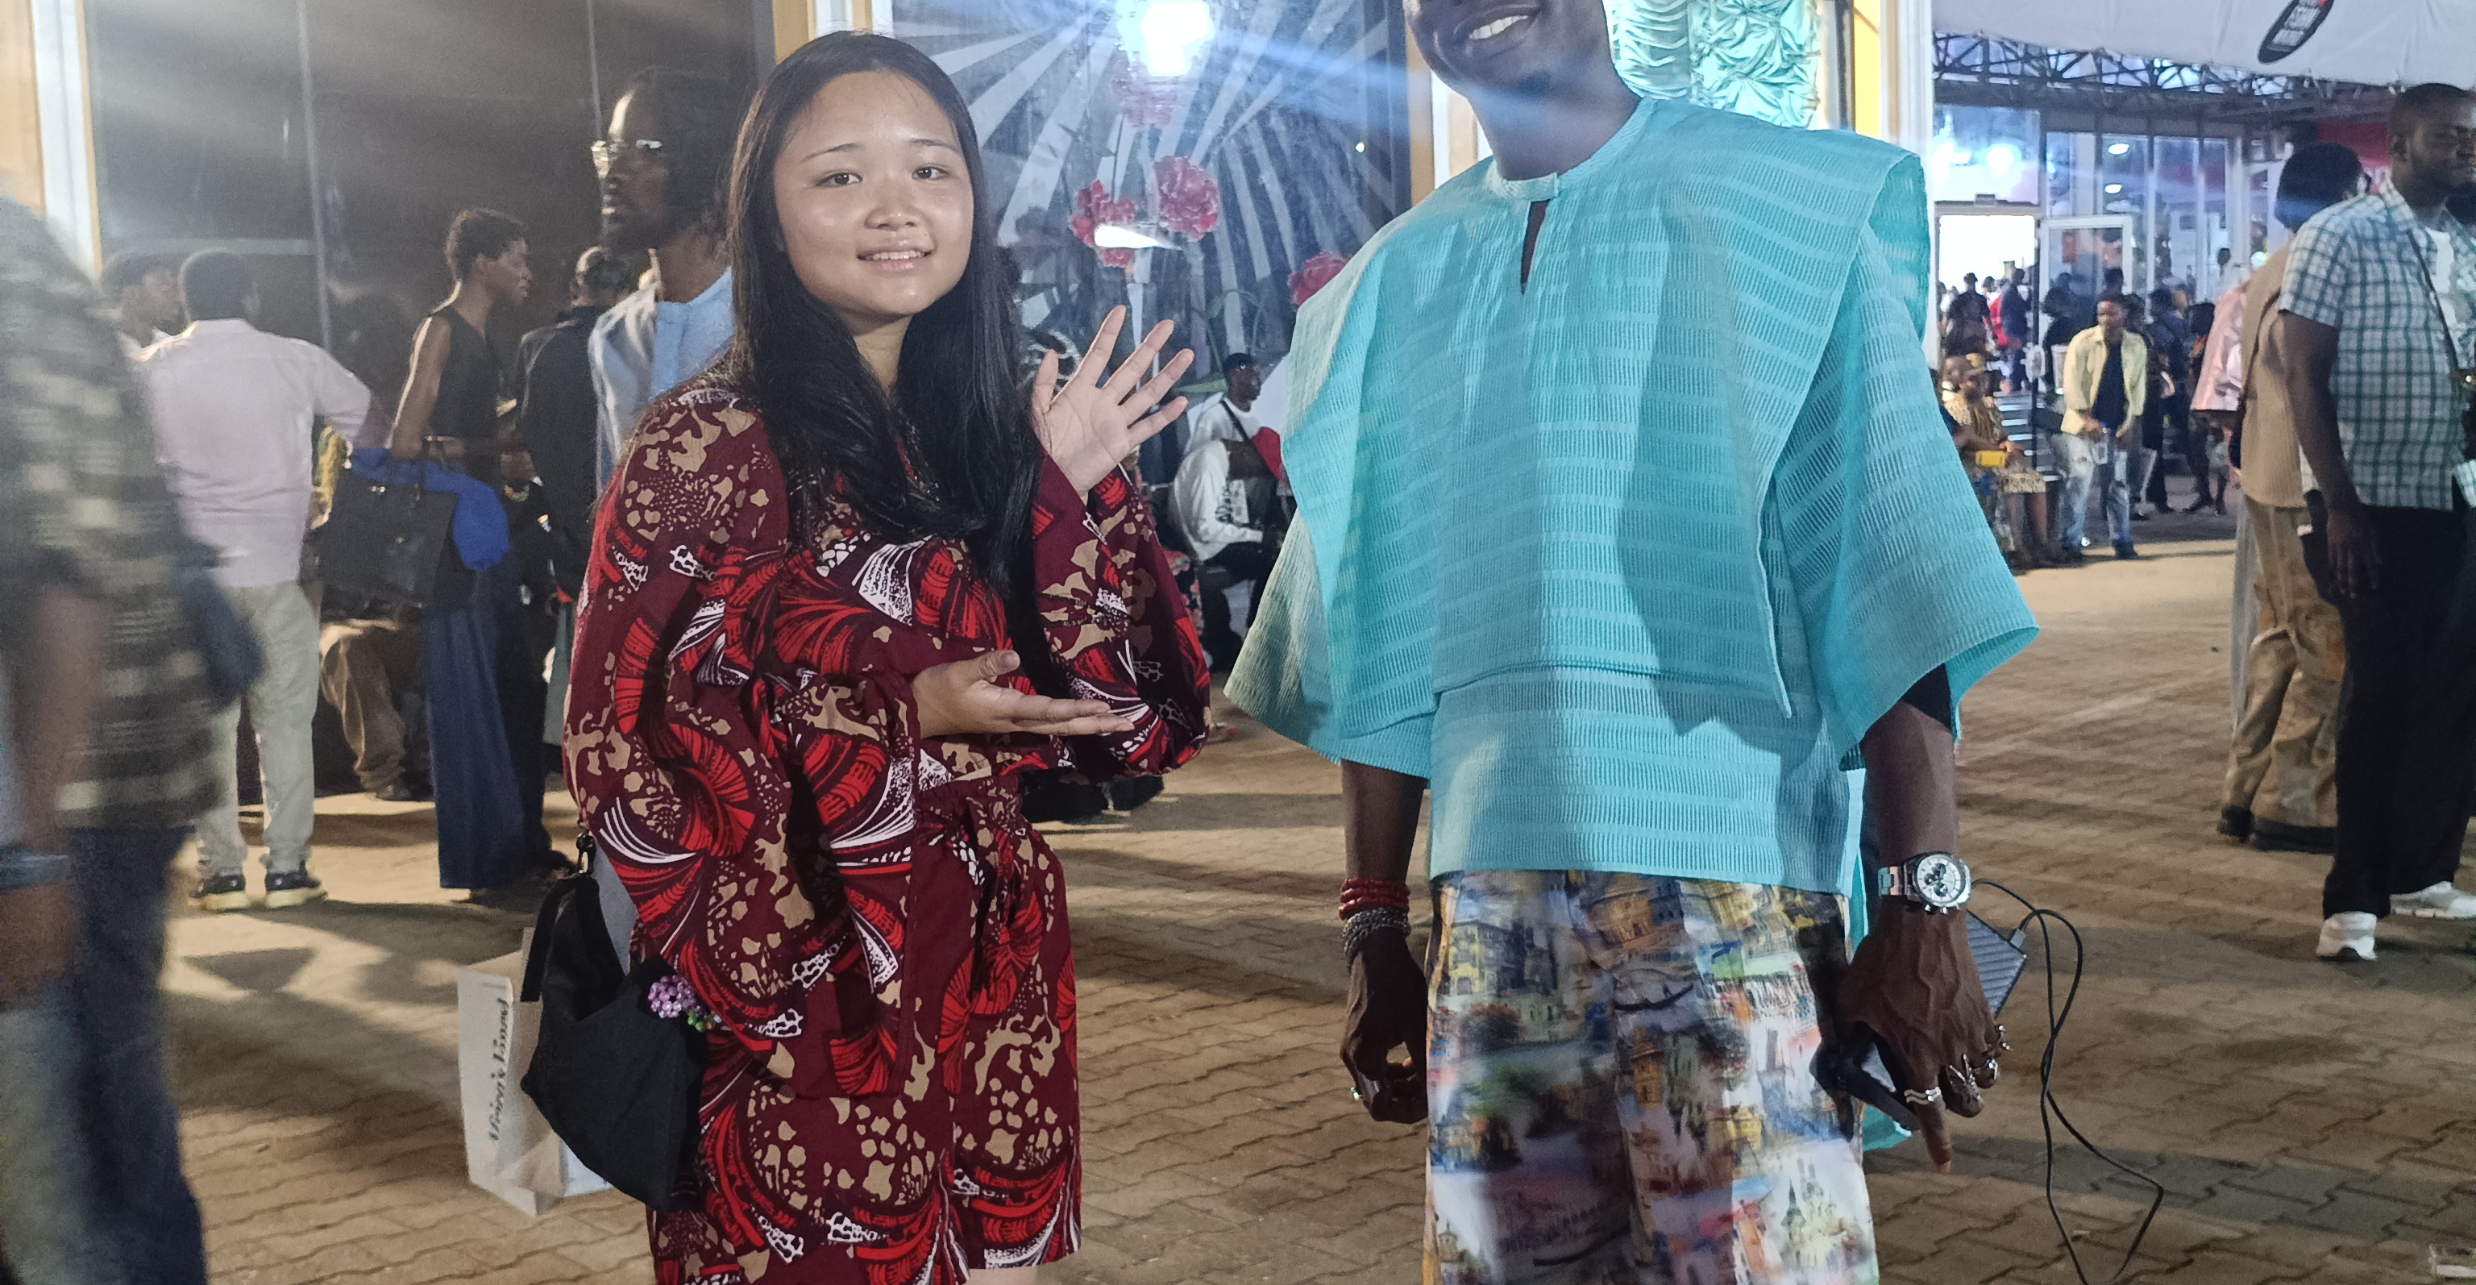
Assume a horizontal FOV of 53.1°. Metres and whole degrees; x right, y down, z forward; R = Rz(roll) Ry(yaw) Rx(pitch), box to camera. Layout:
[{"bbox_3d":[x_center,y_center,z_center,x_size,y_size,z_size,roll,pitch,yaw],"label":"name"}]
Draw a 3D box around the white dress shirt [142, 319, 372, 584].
[{"bbox_3d":[-2.777,-0.541,6.980,0.580,0.740,0.300,-3,6,-12],"label":"white dress shirt"}]

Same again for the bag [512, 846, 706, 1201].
[{"bbox_3d":[-0.486,0.313,2.010,0.220,0.280,0.120,1,7,34],"label":"bag"}]

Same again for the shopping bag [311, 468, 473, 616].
[{"bbox_3d":[-2.382,-0.286,6.970,0.400,0.370,0.170,-2,6,-3],"label":"shopping bag"}]

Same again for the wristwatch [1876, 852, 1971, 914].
[{"bbox_3d":[0.527,0.185,1.900,0.066,0.042,0.058,-3,6,-6],"label":"wristwatch"}]

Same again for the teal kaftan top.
[{"bbox_3d":[0.317,-0.128,1.970,0.600,0.630,0.320,1,6,27],"label":"teal kaftan top"}]

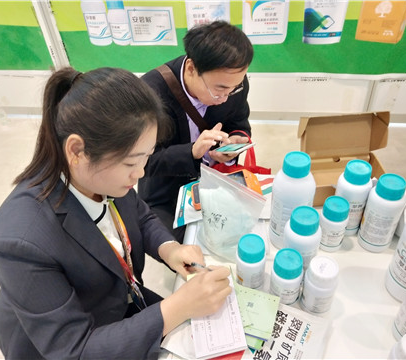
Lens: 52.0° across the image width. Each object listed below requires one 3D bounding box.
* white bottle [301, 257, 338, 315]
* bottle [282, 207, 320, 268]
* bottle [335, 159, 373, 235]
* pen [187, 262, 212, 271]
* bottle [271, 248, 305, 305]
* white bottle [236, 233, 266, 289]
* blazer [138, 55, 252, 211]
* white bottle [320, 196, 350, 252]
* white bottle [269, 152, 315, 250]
[{"bbox_3d":[0.234,0.208,0.828,0.063,0.108,0.063,12,42,18],"label":"white bottle"},{"bbox_3d":[0.208,0.134,0.876,0.077,0.163,0.077,9,41,14],"label":"bottle"},{"bbox_3d":[0.345,0.042,0.964,0.075,0.180,0.075,14,42,20],"label":"bottle"},{"bbox_3d":[0.015,0.186,0.836,0.011,0.140,0.011,-49,48,4],"label":"pen"},{"bbox_3d":[0.171,0.196,0.847,0.064,0.107,0.064,8,41,13],"label":"bottle"},{"bbox_3d":[0.102,0.172,0.878,0.062,0.110,0.062,3,40,7],"label":"white bottle"},{"bbox_3d":[-0.045,-0.135,1.427,0.500,0.580,0.460,-23,43,-23],"label":"blazer"},{"bbox_3d":[0.294,0.100,0.940,0.060,0.125,0.060,12,42,18],"label":"white bottle"},{"bbox_3d":[0.200,0.047,0.928,0.093,0.232,0.093,7,41,12],"label":"white bottle"}]

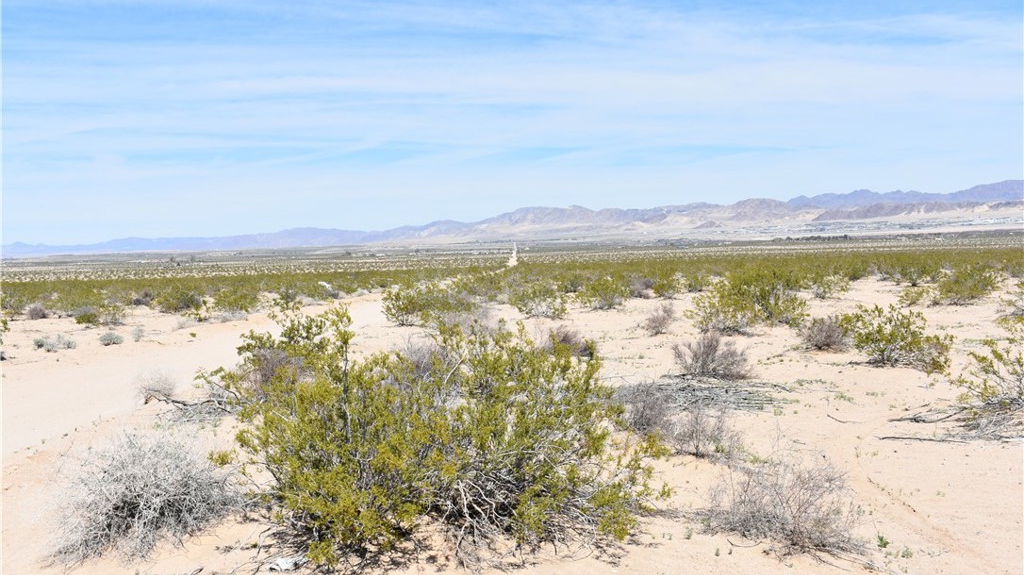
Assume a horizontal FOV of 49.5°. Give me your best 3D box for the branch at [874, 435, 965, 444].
[{"bbox_3d":[3.414,1.253,9.249,0.720,0.045,0.070,0,2,24],"label":"branch"}]

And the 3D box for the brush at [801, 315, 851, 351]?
[{"bbox_3d":[5.225,0.726,18.491,0.820,0.550,0.720,0,2,16],"label":"brush"}]

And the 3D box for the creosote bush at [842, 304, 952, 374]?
[{"bbox_3d":[5.381,0.652,15.486,1.500,0.820,1.300,0,2,19],"label":"creosote bush"}]

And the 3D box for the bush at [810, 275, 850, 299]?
[{"bbox_3d":[10.441,-0.038,36.486,1.380,0.800,1.200,0,2,16],"label":"bush"}]

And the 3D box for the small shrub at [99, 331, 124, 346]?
[{"bbox_3d":[-7.944,0.985,21.995,0.500,0.290,0.450,-1,2,-20],"label":"small shrub"}]

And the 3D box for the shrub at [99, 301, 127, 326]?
[{"bbox_3d":[-10.447,0.637,28.989,0.720,0.660,0.650,-1,2,-20],"label":"shrub"}]

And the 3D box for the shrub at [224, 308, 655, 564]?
[{"bbox_3d":[-0.421,0.776,6.746,2.630,1.320,2.240,0,2,0],"label":"shrub"}]

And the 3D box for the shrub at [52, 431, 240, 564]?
[{"bbox_3d":[-2.129,1.116,6.439,1.080,0.640,0.950,-1,2,-18],"label":"shrub"}]

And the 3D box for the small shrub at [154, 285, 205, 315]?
[{"bbox_3d":[-10.495,0.354,34.985,1.550,0.870,1.350,-1,2,-17],"label":"small shrub"}]

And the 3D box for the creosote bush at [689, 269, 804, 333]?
[{"bbox_3d":[4.906,0.283,23.133,2.410,1.280,2.050,0,2,0],"label":"creosote bush"}]

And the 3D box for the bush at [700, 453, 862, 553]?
[{"bbox_3d":[1.503,1.142,6.191,0.900,0.500,0.800,0,2,14],"label":"bush"}]

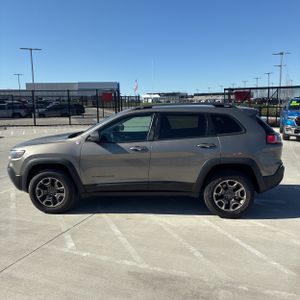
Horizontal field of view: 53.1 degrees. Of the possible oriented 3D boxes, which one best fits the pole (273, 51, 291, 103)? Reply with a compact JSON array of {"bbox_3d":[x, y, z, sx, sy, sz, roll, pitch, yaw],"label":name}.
[{"bbox_3d":[20.032,-10.572,46.014,2.650,8.448,0.500,1,10,13],"label":"pole"}]

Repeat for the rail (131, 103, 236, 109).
[{"bbox_3d":[0.503,-0.681,4.605,1.560,0.085,0.060,0,10,6],"label":"rail"}]

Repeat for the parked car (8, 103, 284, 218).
[{"bbox_3d":[-0.086,0.029,5.344,4.620,1.715,1.930,0,10,6],"label":"parked car"}]

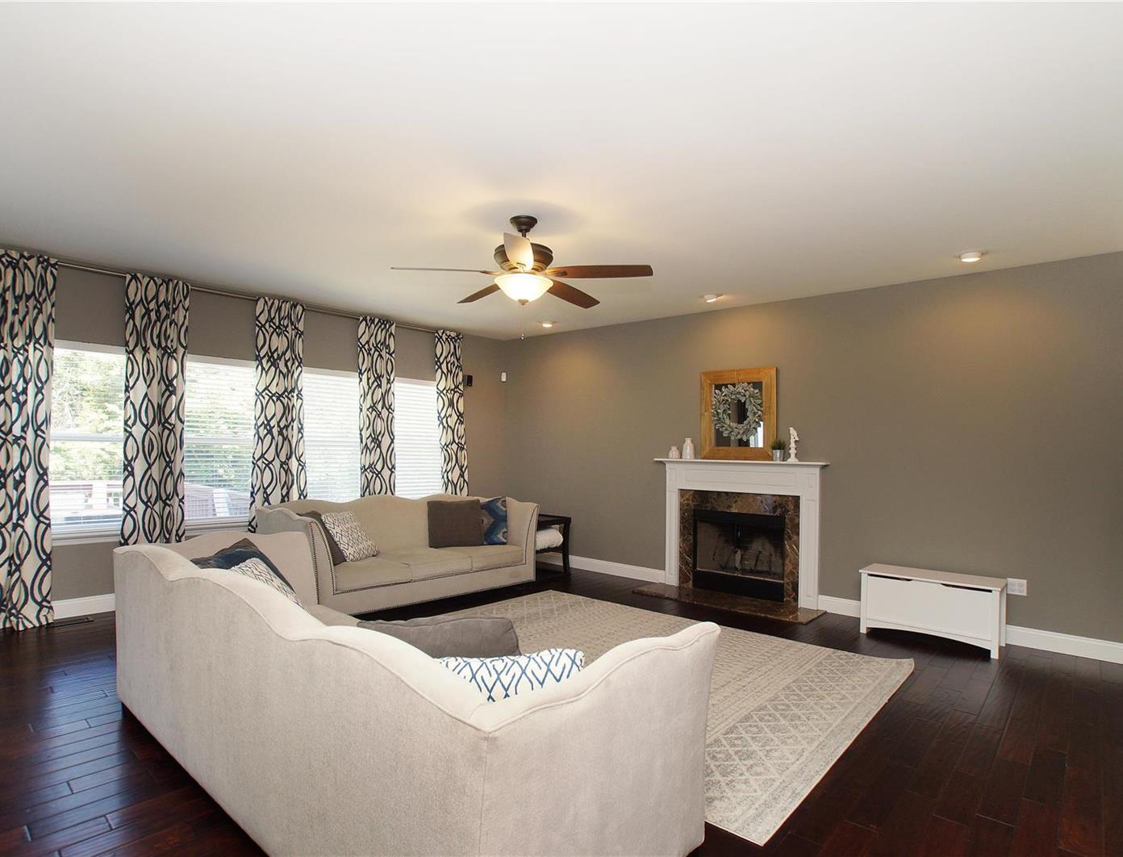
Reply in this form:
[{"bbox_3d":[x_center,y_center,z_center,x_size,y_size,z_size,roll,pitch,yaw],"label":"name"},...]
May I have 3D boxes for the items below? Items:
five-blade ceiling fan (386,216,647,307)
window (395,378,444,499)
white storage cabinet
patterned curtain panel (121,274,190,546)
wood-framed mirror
[{"bbox_3d":[-0.216,-0.978,3.277,1.417,0.517,1.348,1,-2,0],"label":"five-blade ceiling fan"},{"bbox_3d":[-1.665,0.212,6.318,0.910,1.543,0.079,3,-2,-45],"label":"window"},{"bbox_3d":[2.698,1.308,4.212,0.870,0.467,0.386,0,-2,38],"label":"white storage cabinet"},{"bbox_3d":[-3.271,0.110,4.604,0.425,2.651,0.129,3,-2,-45],"label":"patterned curtain panel"},{"bbox_3d":[1.624,-0.120,5.337,0.712,0.841,0.049,0,-2,38],"label":"wood-framed mirror"}]

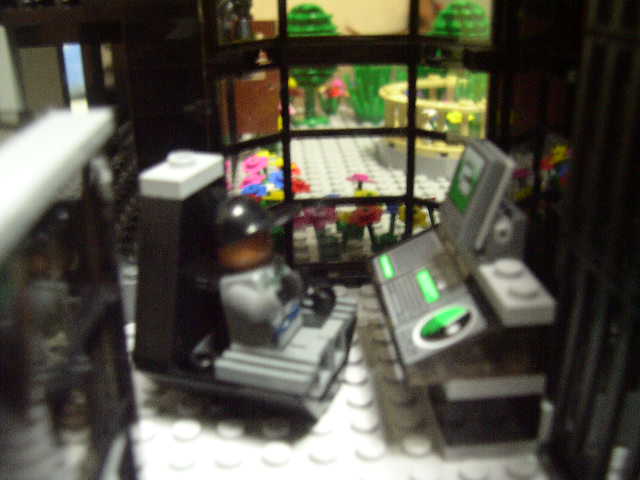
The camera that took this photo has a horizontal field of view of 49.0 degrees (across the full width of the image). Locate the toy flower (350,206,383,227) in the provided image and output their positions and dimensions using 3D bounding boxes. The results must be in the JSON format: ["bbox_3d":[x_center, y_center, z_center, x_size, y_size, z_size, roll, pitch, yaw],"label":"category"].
[{"bbox_3d":[0.013,-0.006,0.187,0.008,0.003,0.008,-2,19,-2],"label":"toy flower"}]

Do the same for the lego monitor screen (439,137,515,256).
[{"bbox_3d":[0.028,-0.009,0.128,0.005,0.016,0.016,11,19,-10],"label":"lego monitor screen"}]

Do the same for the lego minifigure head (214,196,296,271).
[{"bbox_3d":[-0.013,-0.002,0.139,0.016,0.012,0.011,-18,26,-24],"label":"lego minifigure head"}]

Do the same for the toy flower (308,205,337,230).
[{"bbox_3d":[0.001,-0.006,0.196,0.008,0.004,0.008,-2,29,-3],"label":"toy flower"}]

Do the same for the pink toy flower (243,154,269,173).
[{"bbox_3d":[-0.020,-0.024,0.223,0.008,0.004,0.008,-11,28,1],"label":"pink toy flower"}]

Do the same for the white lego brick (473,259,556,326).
[{"bbox_3d":[0.032,0.008,0.115,0.008,0.005,0.016,-2,19,-1],"label":"white lego brick"}]

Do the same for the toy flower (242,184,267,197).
[{"bbox_3d":[-0.020,-0.015,0.214,0.008,0.003,0.008,-2,19,-2],"label":"toy flower"}]

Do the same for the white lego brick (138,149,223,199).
[{"bbox_3d":[-0.024,-0.012,0.123,0.008,0.005,0.016,4,20,16],"label":"white lego brick"}]

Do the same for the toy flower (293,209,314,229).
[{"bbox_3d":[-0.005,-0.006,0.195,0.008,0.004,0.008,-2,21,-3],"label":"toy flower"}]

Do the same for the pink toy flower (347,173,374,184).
[{"bbox_3d":[0.012,-0.018,0.208,0.008,0.003,0.008,-2,21,-3],"label":"pink toy flower"}]

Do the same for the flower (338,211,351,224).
[{"bbox_3d":[0.008,-0.006,0.191,0.008,0.003,0.008,-2,19,-2],"label":"flower"}]

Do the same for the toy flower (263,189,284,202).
[{"bbox_3d":[-0.013,-0.013,0.205,0.008,0.003,0.008,-2,21,-3],"label":"toy flower"}]

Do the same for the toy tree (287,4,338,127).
[{"bbox_3d":[-0.005,-0.090,0.363,0.031,0.058,0.031,-2,21,-3],"label":"toy tree"}]

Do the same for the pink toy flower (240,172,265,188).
[{"bbox_3d":[-0.021,-0.018,0.215,0.008,0.003,0.008,-11,28,1],"label":"pink toy flower"}]

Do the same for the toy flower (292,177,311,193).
[{"bbox_3d":[-0.006,-0.017,0.217,0.008,0.003,0.008,-2,19,-2],"label":"toy flower"}]

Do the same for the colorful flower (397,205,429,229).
[{"bbox_3d":[0.025,-0.006,0.190,0.008,0.004,0.008,-2,19,-2],"label":"colorful flower"}]

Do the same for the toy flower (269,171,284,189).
[{"bbox_3d":[-0.013,-0.019,0.220,0.008,0.003,0.008,-2,19,-2],"label":"toy flower"}]

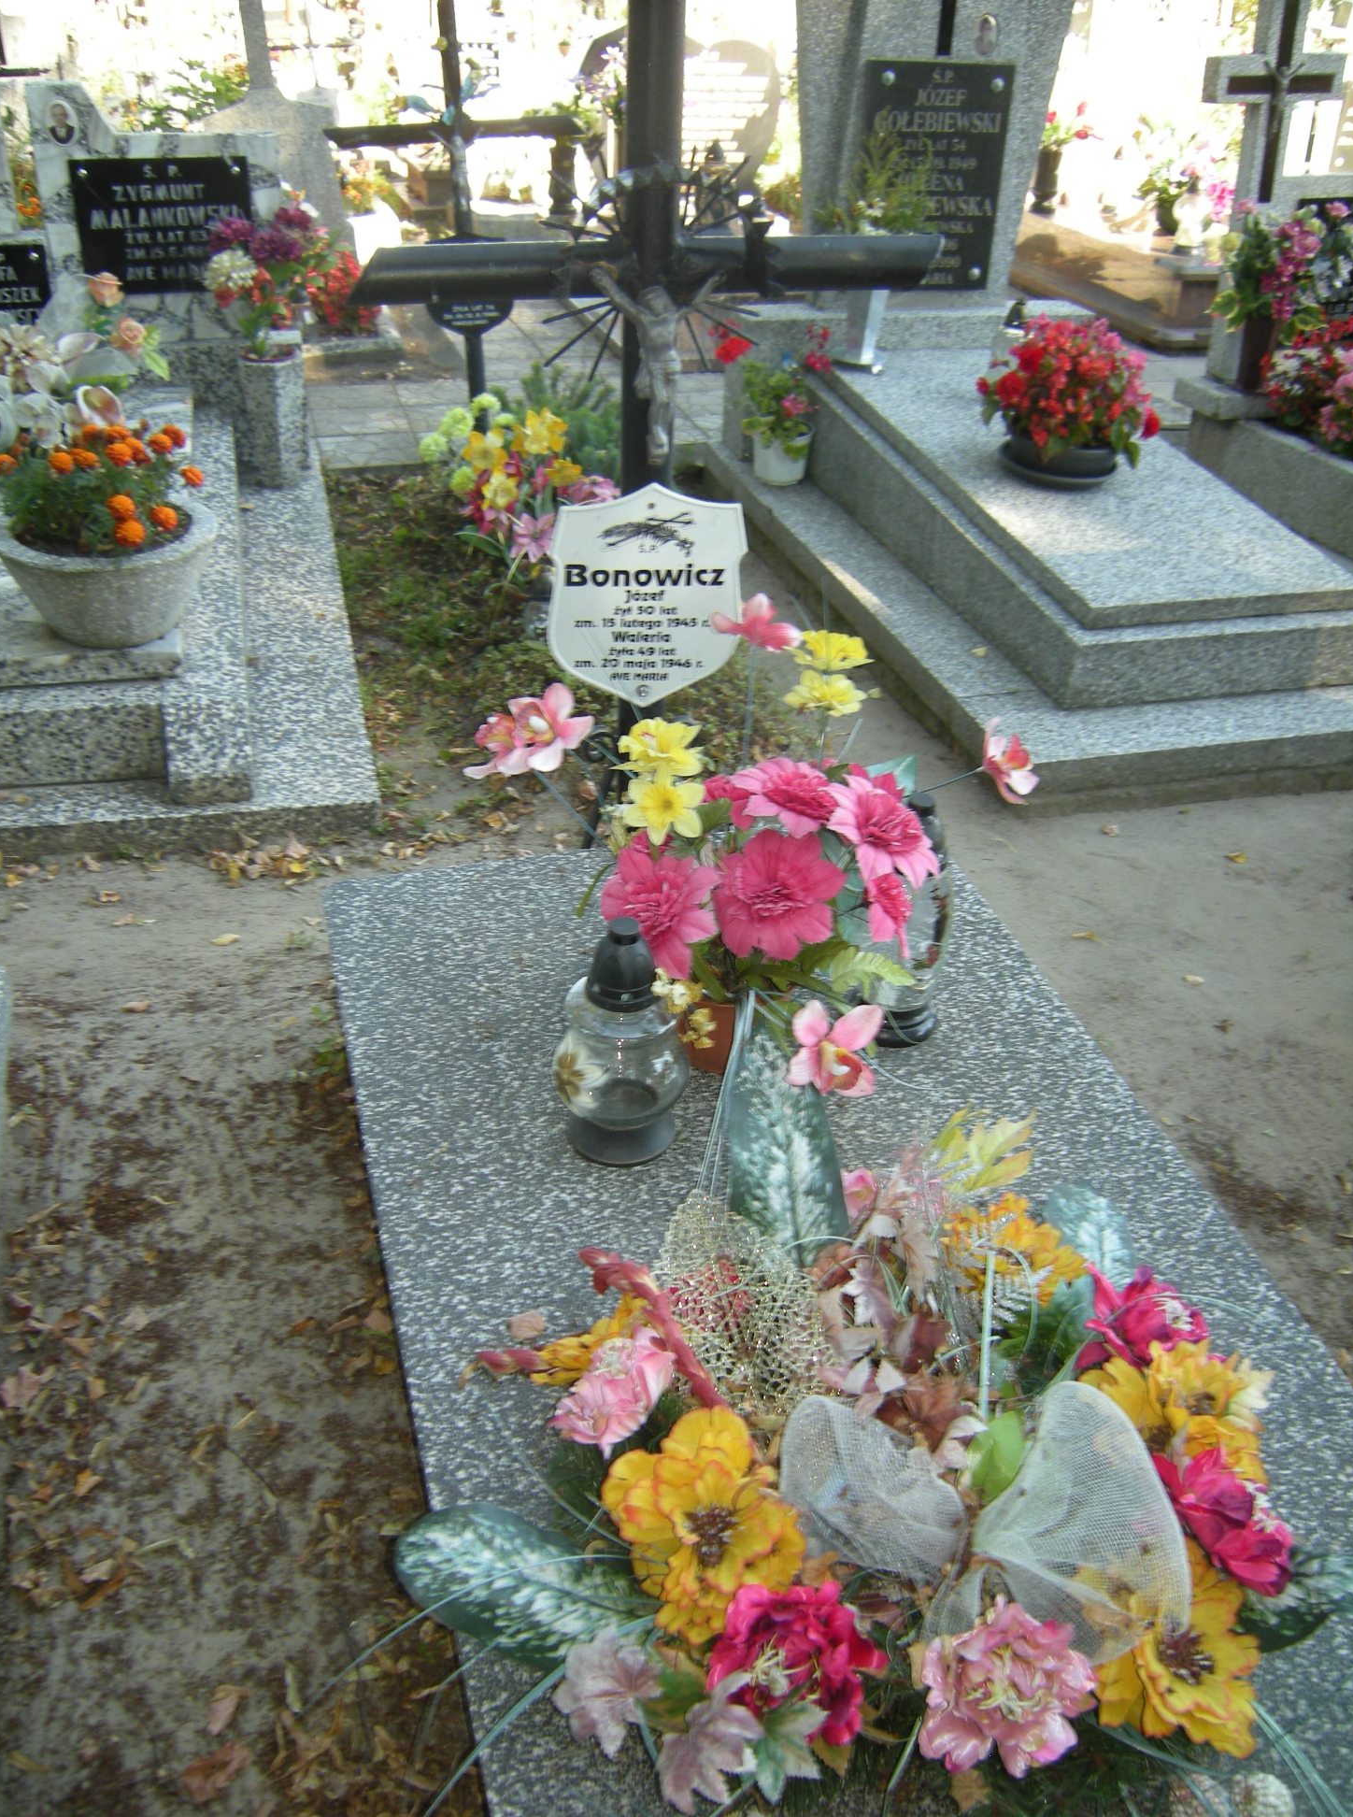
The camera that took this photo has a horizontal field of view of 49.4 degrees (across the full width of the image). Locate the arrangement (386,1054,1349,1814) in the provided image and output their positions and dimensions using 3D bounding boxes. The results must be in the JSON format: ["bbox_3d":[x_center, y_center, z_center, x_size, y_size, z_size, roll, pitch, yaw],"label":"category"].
[{"bbox_3d":[0.111,0.386,1.232,0.670,0.240,0.630,-7,34,-15],"label":"arrangement"}]

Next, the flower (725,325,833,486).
[{"bbox_3d":[0.264,-1.297,3.784,0.270,0.370,0.250,2,33,-1],"label":"flower"}]

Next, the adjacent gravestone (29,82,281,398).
[{"bbox_3d":[-1.441,-1.850,4.114,0.670,0.840,0.180,-7,34,-15],"label":"adjacent gravestone"}]

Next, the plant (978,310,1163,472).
[{"bbox_3d":[0.917,-1.207,3.413,0.390,0.300,0.340,-7,34,-15],"label":"plant"}]

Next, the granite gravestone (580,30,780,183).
[{"bbox_3d":[0.020,-3.830,7.030,0.940,0.740,0.140,-7,34,-15],"label":"granite gravestone"}]

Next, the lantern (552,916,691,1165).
[{"bbox_3d":[-0.057,0.122,1.556,0.145,0.270,0.145,2,33,-1],"label":"lantern"}]

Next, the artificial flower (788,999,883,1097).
[{"bbox_3d":[0.170,0.150,1.580,0.100,0.100,0.045,7,5,7],"label":"artificial flower"}]

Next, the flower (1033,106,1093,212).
[{"bbox_3d":[1.808,-3.529,6.920,0.290,0.460,0.270,-7,34,-15],"label":"flower"}]

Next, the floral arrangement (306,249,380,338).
[{"bbox_3d":[-1.128,-2.078,4.970,0.280,0.300,0.260,-7,34,-15],"label":"floral arrangement"}]

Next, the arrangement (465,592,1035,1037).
[{"bbox_3d":[0.077,-0.105,1.560,0.570,0.450,0.380,-7,34,-15],"label":"arrangement"}]

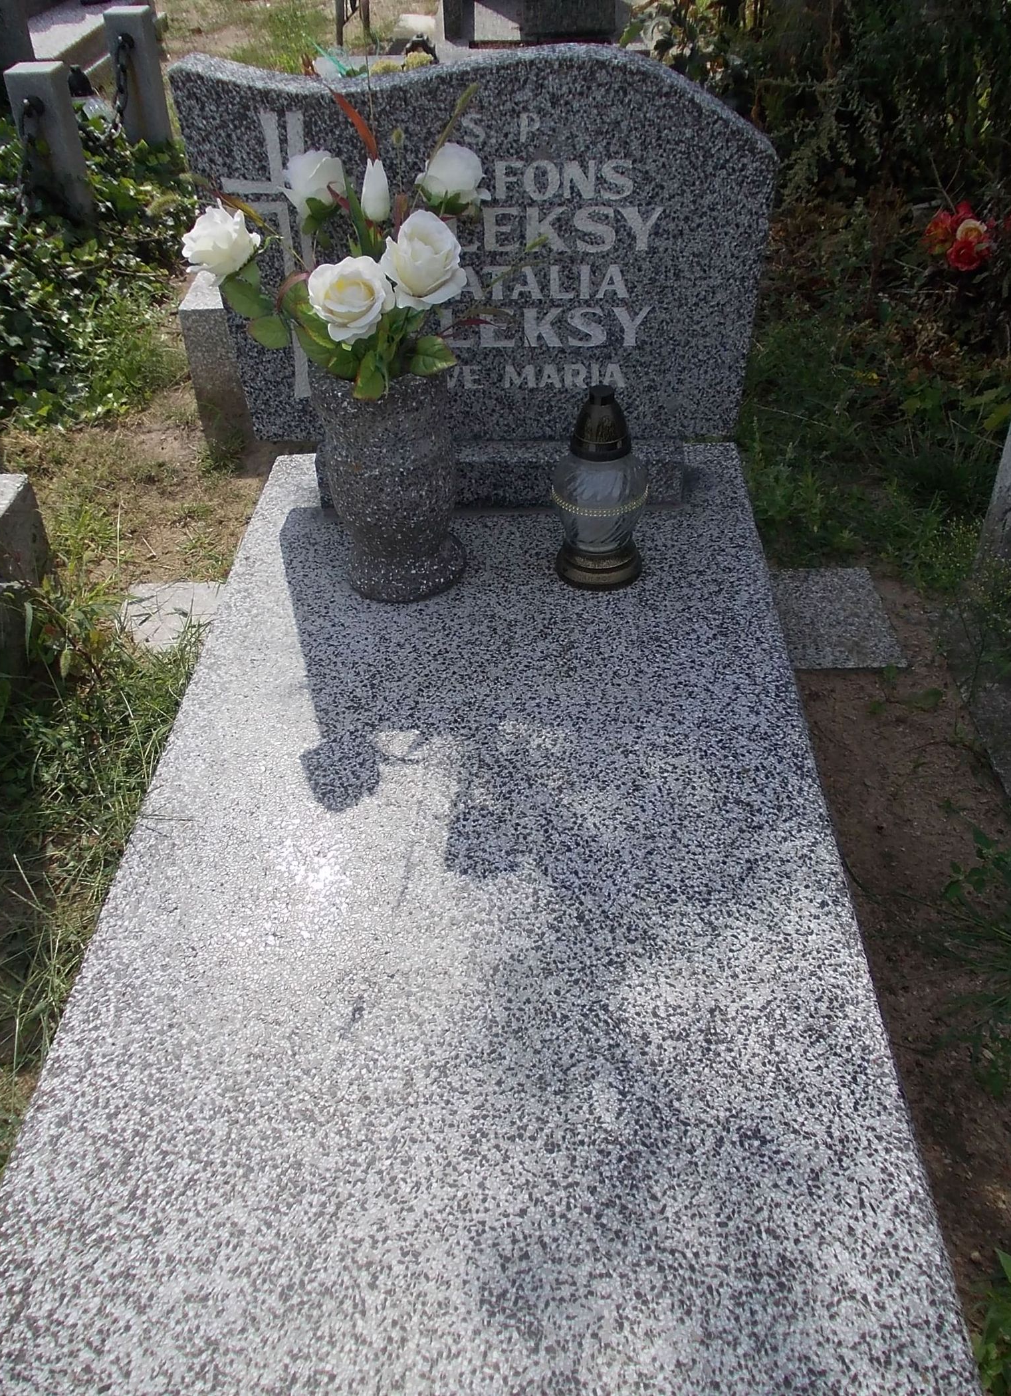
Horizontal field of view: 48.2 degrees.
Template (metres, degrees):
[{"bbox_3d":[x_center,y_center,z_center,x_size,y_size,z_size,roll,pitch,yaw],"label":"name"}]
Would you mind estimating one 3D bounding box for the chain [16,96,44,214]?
[{"bbox_3d":[-1.238,-1.411,2.936,0.070,0.300,0.060,-4,41,-1],"label":"chain"}]

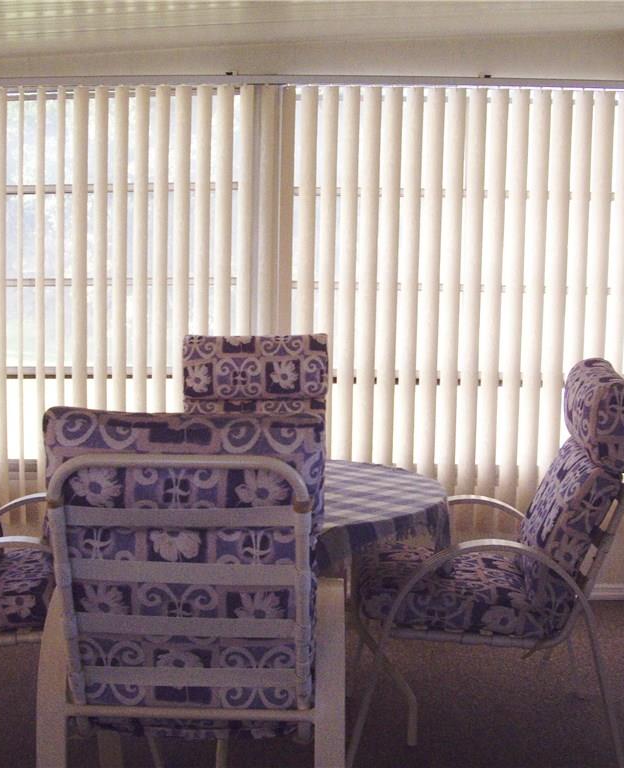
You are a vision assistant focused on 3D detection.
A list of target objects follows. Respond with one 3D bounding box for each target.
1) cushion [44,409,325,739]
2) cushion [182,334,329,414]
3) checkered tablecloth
[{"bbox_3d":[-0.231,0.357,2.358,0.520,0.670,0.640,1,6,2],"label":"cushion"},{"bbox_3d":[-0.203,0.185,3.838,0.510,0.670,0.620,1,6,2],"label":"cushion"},{"bbox_3d":[-0.112,0.382,3.142,0.990,0.200,0.990,1,6,3],"label":"checkered tablecloth"}]

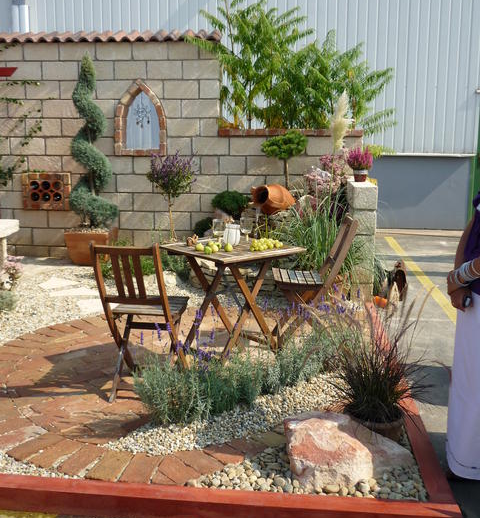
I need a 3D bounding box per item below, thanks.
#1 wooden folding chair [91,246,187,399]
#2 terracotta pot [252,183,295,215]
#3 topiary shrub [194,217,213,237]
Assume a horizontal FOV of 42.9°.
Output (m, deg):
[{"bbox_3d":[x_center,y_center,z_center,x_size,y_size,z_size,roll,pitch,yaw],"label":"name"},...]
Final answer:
[{"bbox_3d":[-0.525,0.318,3.529,0.405,0.900,0.590,2,10,11],"label":"wooden folding chair"},{"bbox_3d":[0.316,-0.579,5.939,0.380,0.270,0.270,15,-2,-40],"label":"terracotta pot"},{"bbox_3d":[-0.379,-0.322,6.341,0.240,0.220,0.240,0,10,0],"label":"topiary shrub"}]

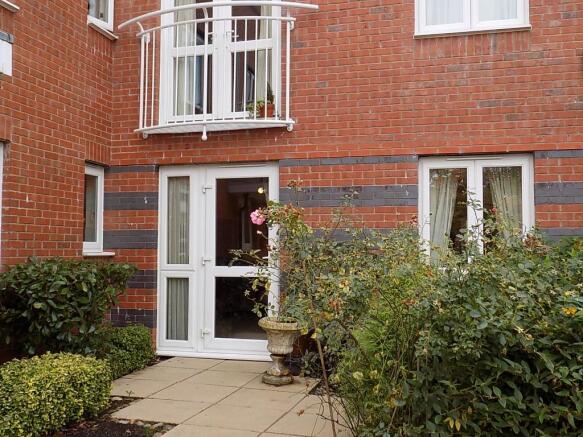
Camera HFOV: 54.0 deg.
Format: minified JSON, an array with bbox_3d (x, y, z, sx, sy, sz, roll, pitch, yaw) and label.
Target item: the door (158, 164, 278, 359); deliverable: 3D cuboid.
[{"bbox_3d":[-0.827,0.465,6.394,1.430,2.190,0.130,-1,-3,13],"label":"door"}]

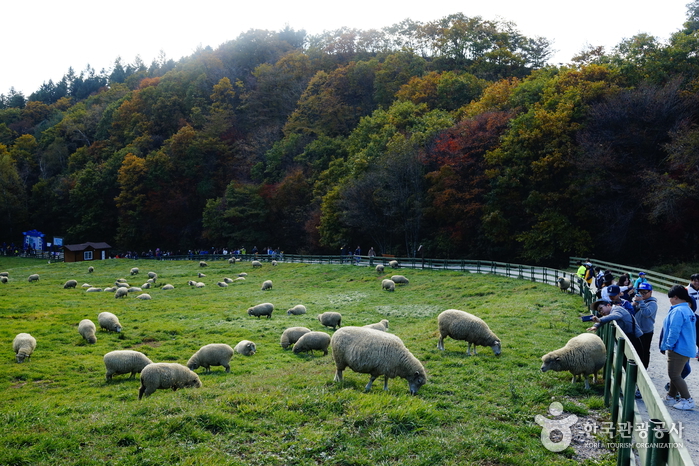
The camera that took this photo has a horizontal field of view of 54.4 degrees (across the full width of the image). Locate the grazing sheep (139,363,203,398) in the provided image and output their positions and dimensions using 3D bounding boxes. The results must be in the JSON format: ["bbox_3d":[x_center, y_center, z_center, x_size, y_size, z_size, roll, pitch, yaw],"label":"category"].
[{"bbox_3d":[-3.282,2.733,12.500,1.200,0.670,0.500,-2,3,-27],"label":"grazing sheep"}]

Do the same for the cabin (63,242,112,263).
[{"bbox_3d":[-41.563,3.179,108.000,4.100,3.100,6.900,6,10,43],"label":"cabin"}]

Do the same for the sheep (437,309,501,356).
[{"bbox_3d":[2.180,1.821,12.500,1.230,0.760,0.500,4,8,28],"label":"sheep"}]

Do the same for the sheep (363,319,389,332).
[{"bbox_3d":[0.711,3.075,21.000,1.120,0.800,0.500,-1,7,-12],"label":"sheep"}]

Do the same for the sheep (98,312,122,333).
[{"bbox_3d":[-9.145,3.405,26.000,1.180,0.740,0.500,5,9,35],"label":"sheep"}]

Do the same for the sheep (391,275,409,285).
[{"bbox_3d":[3.414,3.163,45.500,1.200,0.670,0.500,1,3,12],"label":"sheep"}]

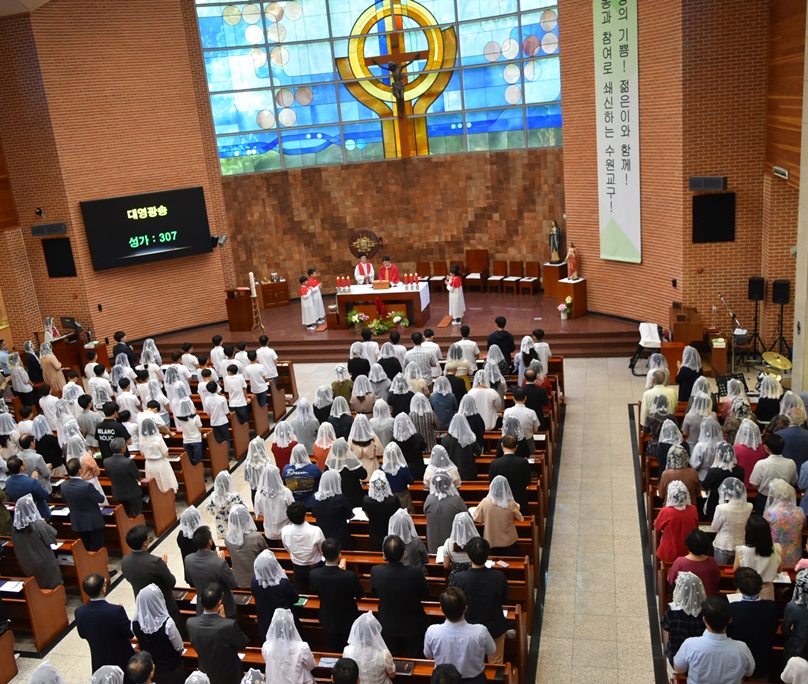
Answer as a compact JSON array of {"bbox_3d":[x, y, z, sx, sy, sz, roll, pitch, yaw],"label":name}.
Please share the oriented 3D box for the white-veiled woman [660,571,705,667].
[{"bbox_3d":[2.459,2.648,6.718,0.450,1.510,0.360,-2,17,12],"label":"white-veiled woman"}]

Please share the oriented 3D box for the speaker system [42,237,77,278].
[{"bbox_3d":[-8.923,-2.180,19.959,0.800,0.990,0.120,-2,17,15],"label":"speaker system"}]

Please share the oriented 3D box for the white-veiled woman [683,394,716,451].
[{"bbox_3d":[4.170,1.465,10.818,0.460,1.595,0.380,-5,15,3],"label":"white-veiled woman"}]

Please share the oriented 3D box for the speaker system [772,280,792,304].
[{"bbox_3d":[7.693,-1.022,15.650,0.340,0.520,0.320,0,16,21],"label":"speaker system"}]

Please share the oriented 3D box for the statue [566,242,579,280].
[{"bbox_3d":[4.100,-1.969,18.663,0.250,0.900,0.290,-18,20,-35],"label":"statue"}]

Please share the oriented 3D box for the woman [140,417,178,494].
[{"bbox_3d":[-3.658,1.868,11.439,0.450,1.580,0.360,-2,17,15],"label":"woman"}]

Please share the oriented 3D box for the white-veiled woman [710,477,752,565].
[{"bbox_3d":[3.396,2.133,8.035,0.450,1.575,0.360,-2,17,12],"label":"white-veiled woman"}]

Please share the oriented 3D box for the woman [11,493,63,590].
[{"bbox_3d":[-4.451,2.641,9.569,0.480,1.600,0.400,-2,15,15],"label":"woman"}]

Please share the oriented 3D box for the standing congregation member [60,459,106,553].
[{"bbox_3d":[-4.219,2.322,10.304,0.500,1.700,0.420,0,16,19],"label":"standing congregation member"}]

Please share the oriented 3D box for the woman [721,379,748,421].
[{"bbox_3d":[4.529,1.233,10.595,0.450,1.545,0.370,-2,16,15],"label":"woman"}]

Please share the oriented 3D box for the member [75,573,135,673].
[{"bbox_3d":[-2.645,2.869,7.066,0.500,1.705,0.400,-2,16,15],"label":"member"}]

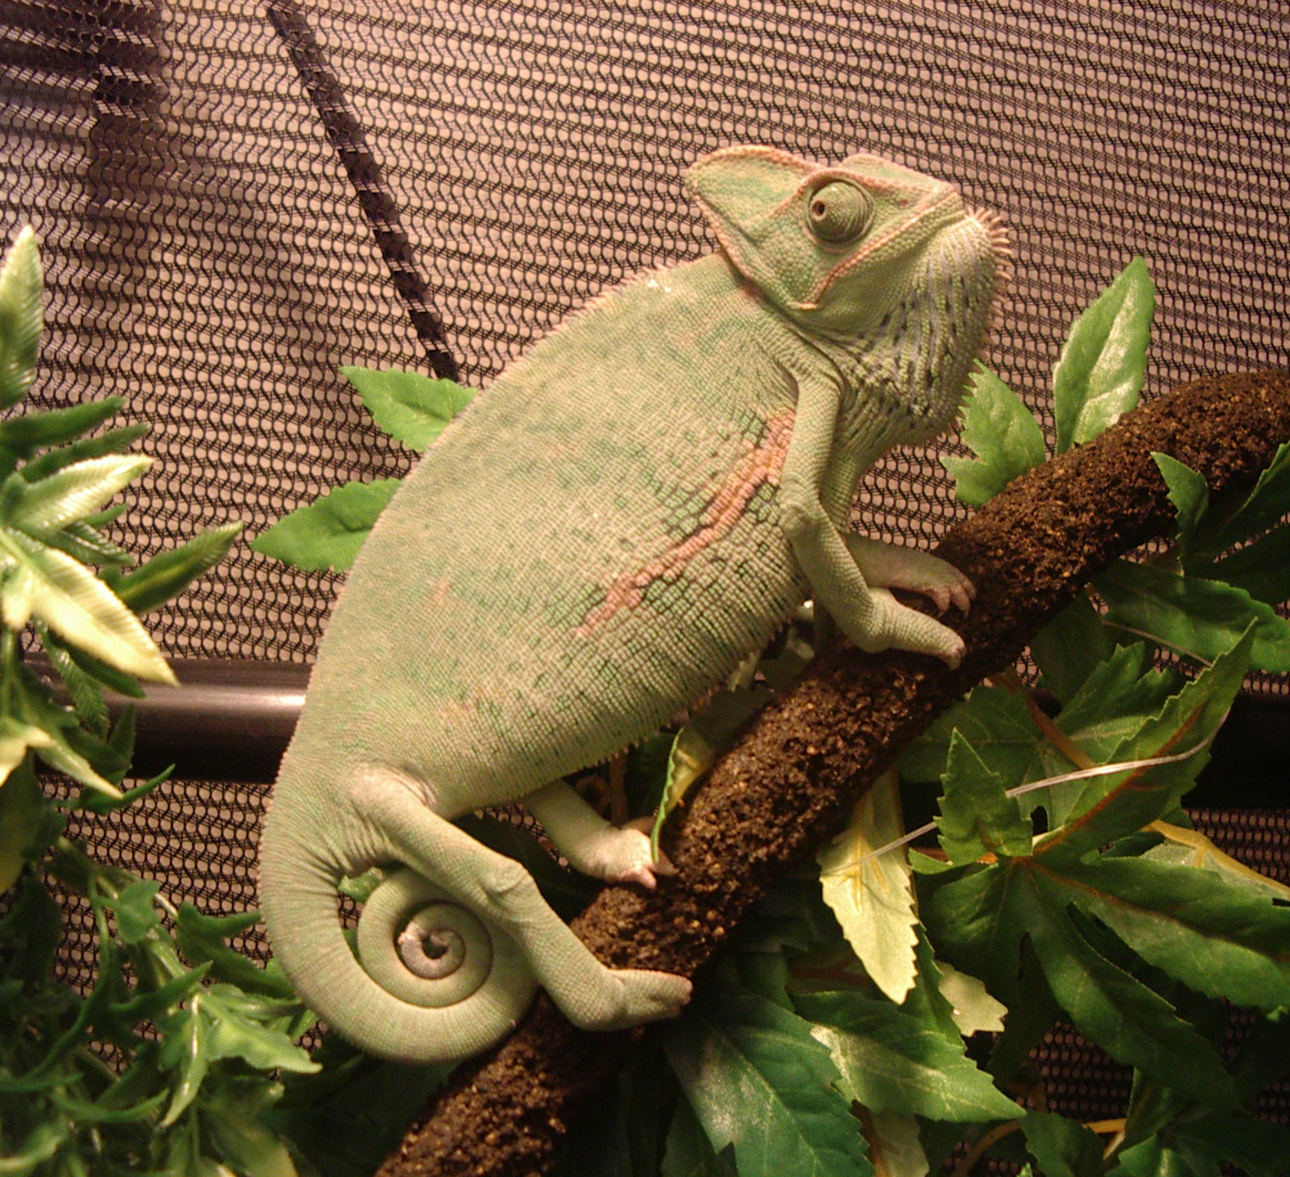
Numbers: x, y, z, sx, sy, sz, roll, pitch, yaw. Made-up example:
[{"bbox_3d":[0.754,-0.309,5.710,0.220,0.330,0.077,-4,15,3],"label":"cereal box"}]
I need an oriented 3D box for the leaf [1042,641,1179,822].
[{"bbox_3d":[0.100,0.031,0.368,0.028,0.042,0.014,37,-8,13],"label":"leaf"}]

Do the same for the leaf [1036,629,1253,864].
[{"bbox_3d":[0.095,0.032,0.322,0.017,0.056,0.014,45,9,16],"label":"leaf"}]

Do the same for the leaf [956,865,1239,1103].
[{"bbox_3d":[0.088,0.075,0.325,0.056,0.018,0.013,45,1,6],"label":"leaf"}]

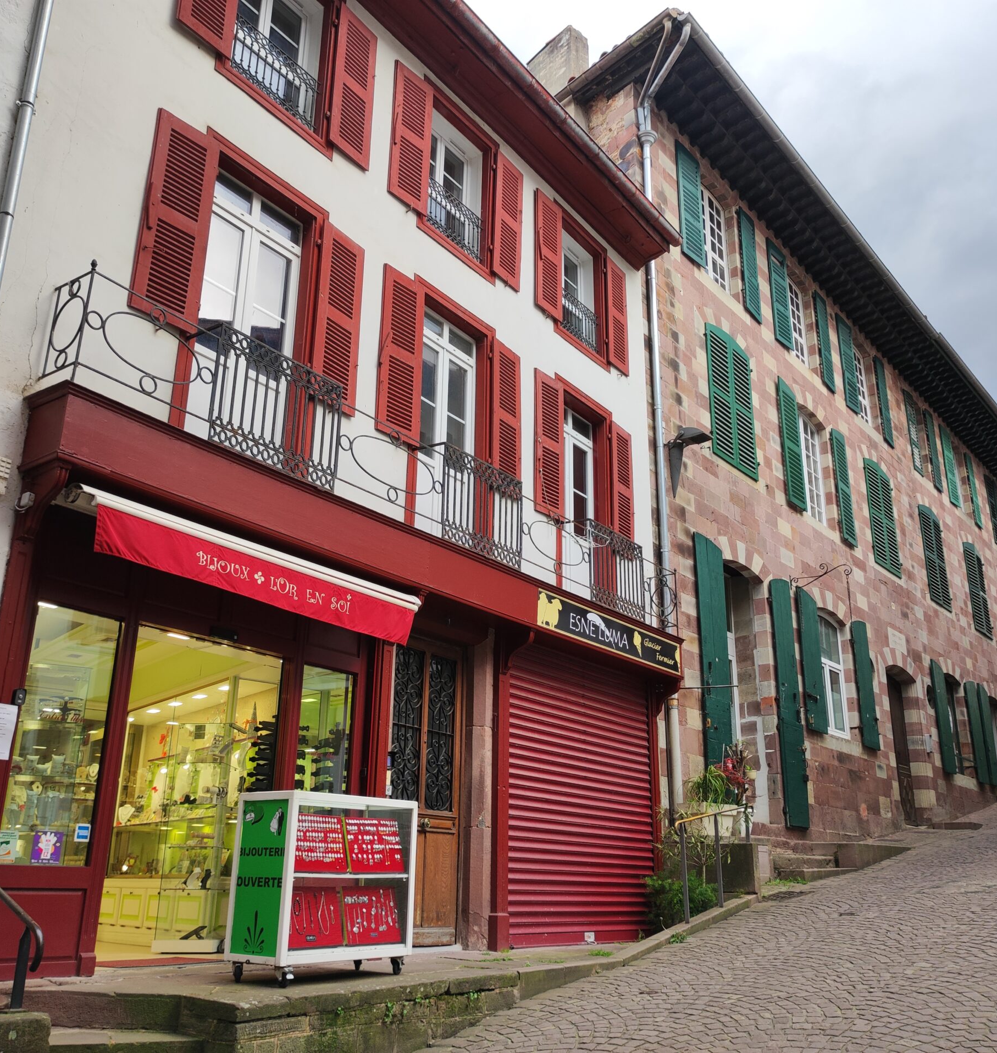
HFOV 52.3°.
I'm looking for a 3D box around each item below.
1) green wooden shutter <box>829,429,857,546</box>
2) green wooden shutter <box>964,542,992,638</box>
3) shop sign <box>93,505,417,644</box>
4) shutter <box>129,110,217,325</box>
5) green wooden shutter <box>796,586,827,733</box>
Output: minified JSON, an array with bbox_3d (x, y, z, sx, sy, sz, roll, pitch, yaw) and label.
[{"bbox_3d":[5.937,-0.690,17.440,0.050,2.062,0.645,-15,-25,37],"label":"green wooden shutter"},{"bbox_3d":[12.491,1.636,26.477,0.060,2.510,1.470,-15,-25,37],"label":"green wooden shutter"},{"bbox_3d":[-1.491,0.402,6.863,0.080,0.290,2.770,-13,-23,34],"label":"shop sign"},{"bbox_3d":[-2.489,-2.376,7.833,0.055,1.760,0.550,-14,-24,34],"label":"shutter"},{"bbox_3d":[4.886,2.071,15.794,0.060,2.208,0.727,-15,-25,37],"label":"green wooden shutter"}]

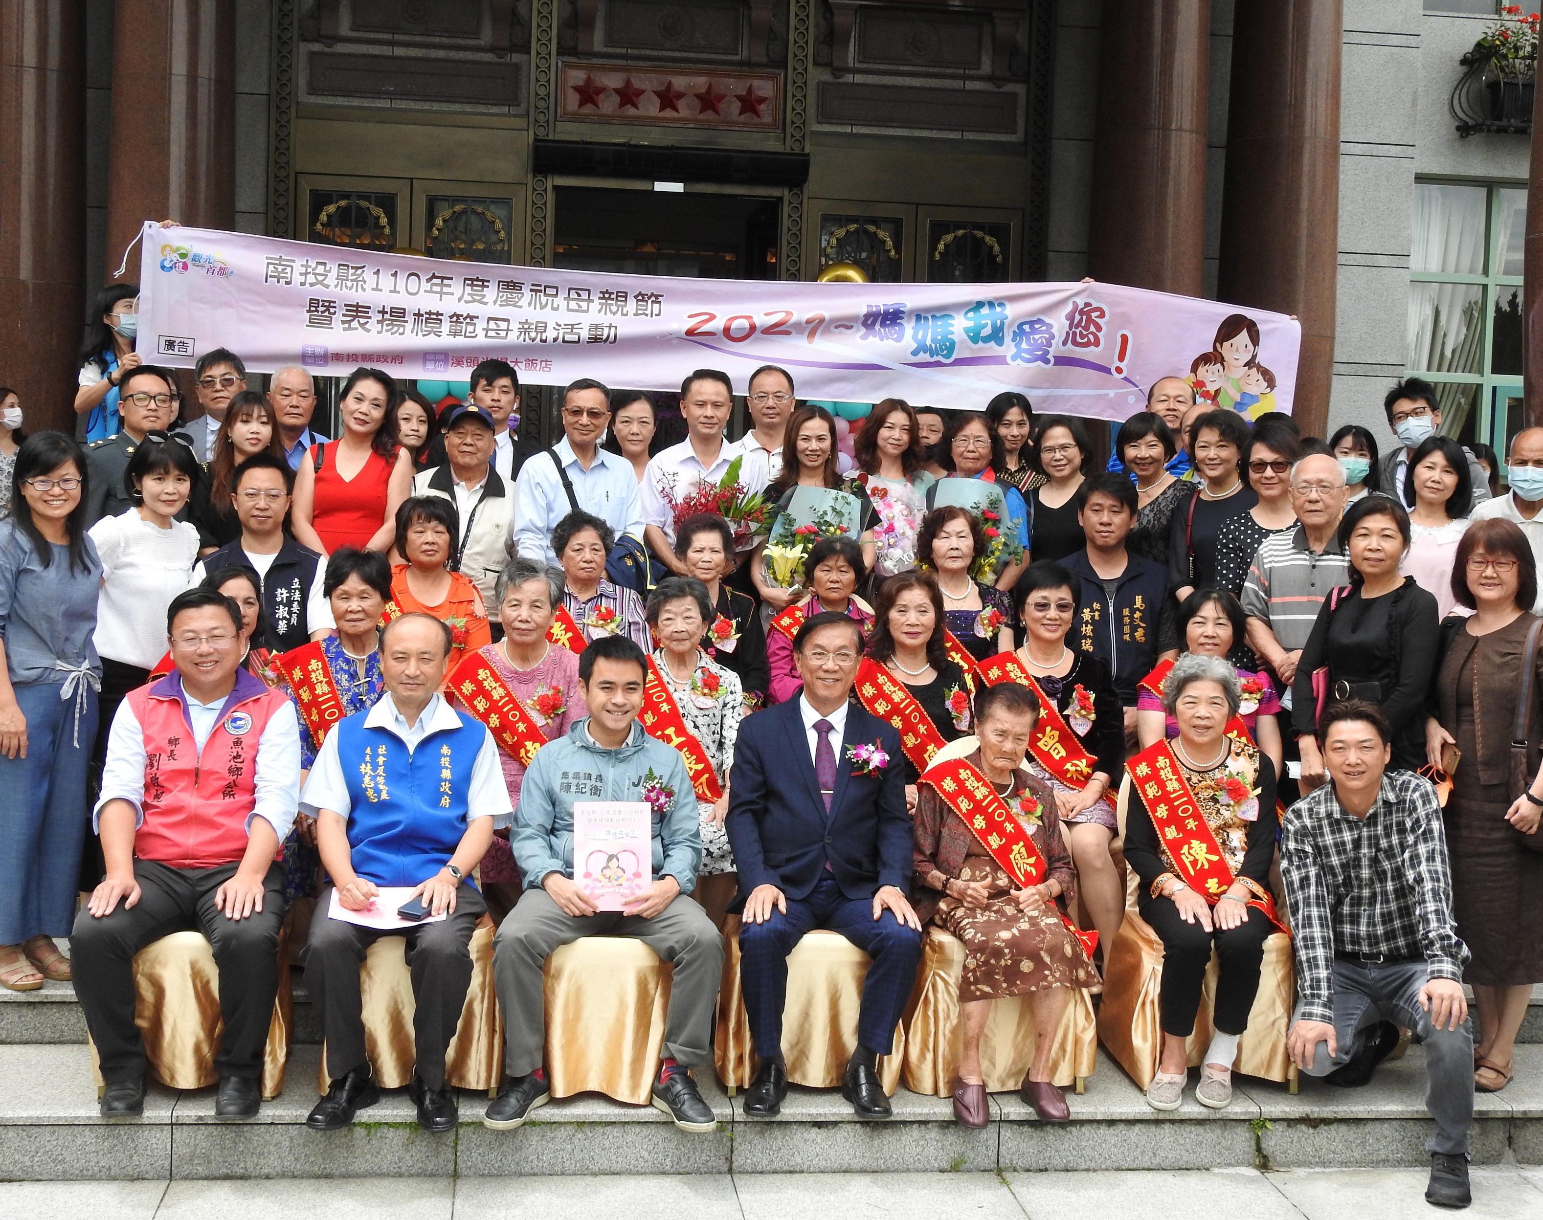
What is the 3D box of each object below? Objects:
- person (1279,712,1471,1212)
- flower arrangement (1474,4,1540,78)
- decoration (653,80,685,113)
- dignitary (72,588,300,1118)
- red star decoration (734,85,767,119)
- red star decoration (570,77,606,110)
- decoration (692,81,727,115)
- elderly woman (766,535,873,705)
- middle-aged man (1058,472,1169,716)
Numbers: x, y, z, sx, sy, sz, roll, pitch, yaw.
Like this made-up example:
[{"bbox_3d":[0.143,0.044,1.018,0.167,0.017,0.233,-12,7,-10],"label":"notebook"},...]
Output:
[{"bbox_3d":[1.636,0.892,5.601,0.520,1.274,0.760,2,3,5],"label":"person"},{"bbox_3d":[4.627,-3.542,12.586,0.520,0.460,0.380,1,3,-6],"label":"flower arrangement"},{"bbox_3d":[-0.615,-3.109,12.220,0.205,0.200,0.030,1,3,-6],"label":"decoration"},{"bbox_3d":[-1.592,0.615,5.534,0.580,1.330,0.800,1,3,-11],"label":"dignitary"},{"bbox_3d":[-0.145,-3.569,14.171,0.230,0.236,0.050,1,3,-7],"label":"red star decoration"},{"bbox_3d":[-1.121,-3.165,12.380,0.220,0.215,0.050,1,3,-7],"label":"red star decoration"},{"bbox_3d":[-0.380,-3.161,12.470,0.220,0.215,0.050,1,3,-7],"label":"decoration"},{"bbox_3d":[0.182,0.322,7.059,0.430,1.164,0.680,2,3,-3],"label":"elderly woman"},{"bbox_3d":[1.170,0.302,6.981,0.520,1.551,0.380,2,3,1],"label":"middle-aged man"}]

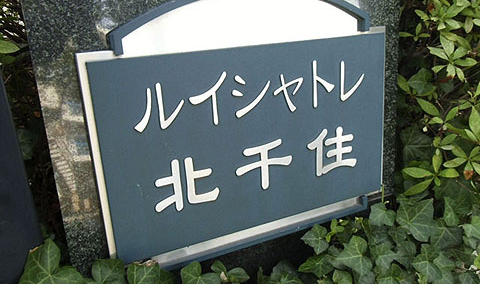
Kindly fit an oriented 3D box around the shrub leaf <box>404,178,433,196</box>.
[{"bbox_3d":[0.389,0.099,0.725,0.068,0.025,0.010,-30,-28,-5],"label":"shrub leaf"}]

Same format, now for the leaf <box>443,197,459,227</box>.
[{"bbox_3d":[0.474,0.157,0.750,0.036,0.067,0.015,5,-17,30],"label":"leaf"}]

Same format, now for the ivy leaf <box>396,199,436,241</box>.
[{"bbox_3d":[0.379,0.167,0.715,0.081,0.089,0.017,-4,-25,8],"label":"ivy leaf"}]

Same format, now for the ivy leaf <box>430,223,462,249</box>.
[{"bbox_3d":[0.465,0.211,0.750,0.070,0.060,0.016,-3,-30,11],"label":"ivy leaf"}]

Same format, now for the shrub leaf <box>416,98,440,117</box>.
[{"bbox_3d":[0.419,-0.077,0.740,0.063,0.027,0.010,37,-9,21],"label":"shrub leaf"}]

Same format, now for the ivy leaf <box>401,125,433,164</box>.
[{"bbox_3d":[0.421,0.008,0.794,0.076,0.091,0.023,-4,6,4],"label":"ivy leaf"}]

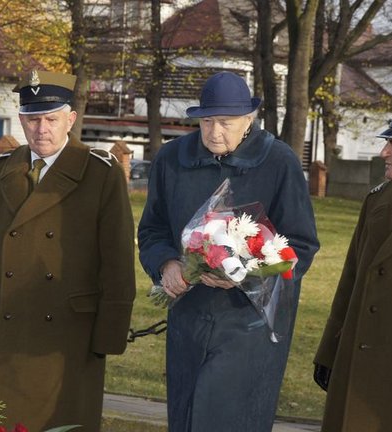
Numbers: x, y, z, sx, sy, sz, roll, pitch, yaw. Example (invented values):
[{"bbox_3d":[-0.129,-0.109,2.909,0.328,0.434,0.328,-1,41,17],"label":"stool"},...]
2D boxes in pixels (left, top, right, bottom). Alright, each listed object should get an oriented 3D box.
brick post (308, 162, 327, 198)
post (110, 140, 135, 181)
[{"bbox_3d":[3.881,-1.185,60.500,0.470,1.200,0.390,4,3,34],"label":"brick post"},{"bbox_3d":[-1.951,-1.265,49.200,0.480,1.330,0.390,3,3,28],"label":"post"}]

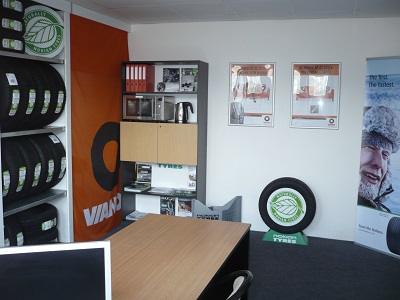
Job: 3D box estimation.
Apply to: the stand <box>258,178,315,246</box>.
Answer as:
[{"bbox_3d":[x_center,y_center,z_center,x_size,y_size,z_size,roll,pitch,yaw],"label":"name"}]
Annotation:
[{"bbox_3d":[0.973,0.665,4.516,0.628,0.710,0.220,3,8,16],"label":"stand"}]

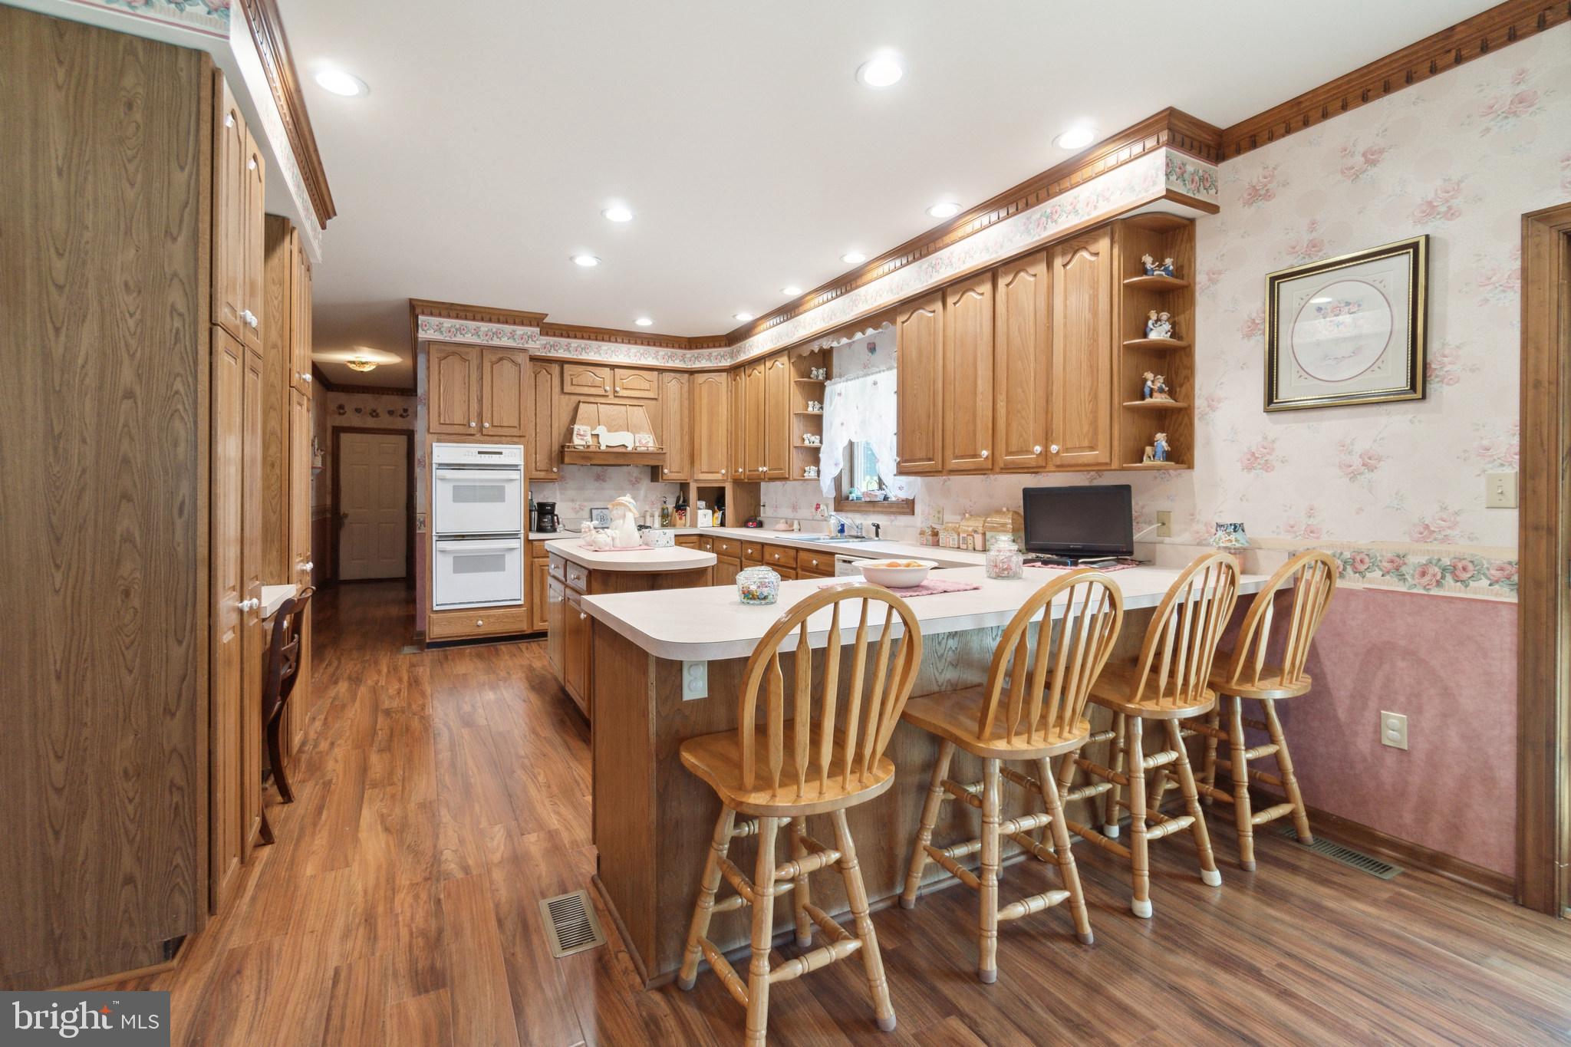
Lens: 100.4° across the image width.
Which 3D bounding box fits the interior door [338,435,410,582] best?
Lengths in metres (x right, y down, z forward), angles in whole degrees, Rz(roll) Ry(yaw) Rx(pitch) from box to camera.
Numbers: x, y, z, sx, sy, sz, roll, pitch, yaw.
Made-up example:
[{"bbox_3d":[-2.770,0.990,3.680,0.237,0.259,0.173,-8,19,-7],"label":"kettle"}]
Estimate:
[{"bbox_3d":[-5.865,-0.202,9.322,0.820,2.050,0.050,-1,2,-29],"label":"interior door"}]

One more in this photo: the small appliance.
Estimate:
[{"bbox_3d":[-2.053,-0.060,5.650,0.200,0.255,0.190,-1,2,-29],"label":"small appliance"}]

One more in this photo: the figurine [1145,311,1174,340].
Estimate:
[{"bbox_3d":[1.617,-0.857,2.829,0.100,0.125,0.060,0,1,-10],"label":"figurine"}]

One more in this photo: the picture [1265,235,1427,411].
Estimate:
[{"bbox_3d":[1.964,-0.682,2.319,0.030,0.530,0.465,-1,2,-29],"label":"picture"}]

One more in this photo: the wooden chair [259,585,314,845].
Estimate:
[{"bbox_3d":[-2.100,0.720,2.440,0.520,0.880,0.460,-1,2,-29],"label":"wooden chair"}]

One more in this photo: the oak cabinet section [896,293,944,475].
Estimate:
[{"bbox_3d":[0.818,-0.828,3.931,0.027,1.030,0.386,-1,2,-30],"label":"oak cabinet section"}]

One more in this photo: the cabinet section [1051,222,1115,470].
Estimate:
[{"bbox_3d":[1.287,-0.749,2.857,0.022,1.000,0.315,-1,2,-29],"label":"cabinet section"}]

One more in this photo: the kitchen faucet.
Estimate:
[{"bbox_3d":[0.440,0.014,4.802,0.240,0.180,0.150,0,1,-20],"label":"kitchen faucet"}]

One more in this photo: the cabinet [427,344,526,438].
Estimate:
[{"bbox_3d":[-2.565,-1.063,5.439,0.725,0.720,0.500,-1,2,-30],"label":"cabinet"}]

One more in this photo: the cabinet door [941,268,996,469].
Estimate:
[{"bbox_3d":[1.017,-0.810,3.579,0.027,1.032,0.340,-1,2,-30],"label":"cabinet door"}]

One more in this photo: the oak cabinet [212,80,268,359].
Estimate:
[{"bbox_3d":[-1.916,-0.910,1.936,0.500,0.715,0.605,-1,2,-30],"label":"oak cabinet"}]

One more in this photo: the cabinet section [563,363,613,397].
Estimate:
[{"bbox_3d":[-1.927,-1.355,6.277,0.450,0.280,0.310,-1,2,-30],"label":"cabinet section"}]

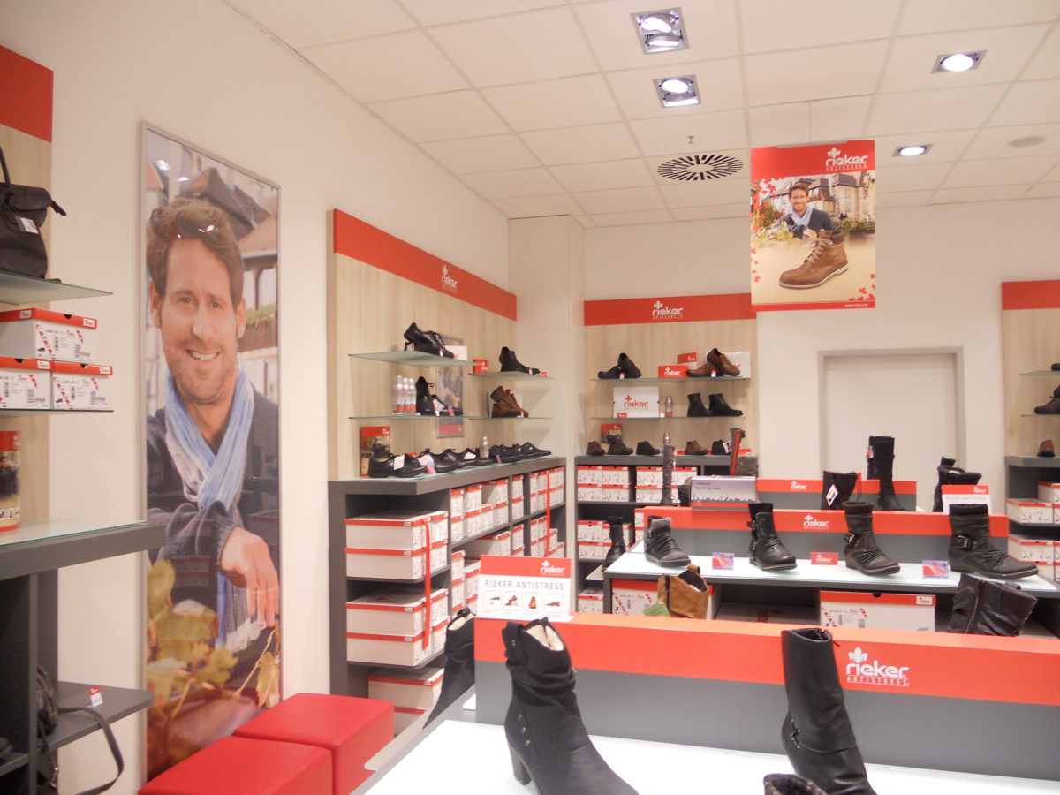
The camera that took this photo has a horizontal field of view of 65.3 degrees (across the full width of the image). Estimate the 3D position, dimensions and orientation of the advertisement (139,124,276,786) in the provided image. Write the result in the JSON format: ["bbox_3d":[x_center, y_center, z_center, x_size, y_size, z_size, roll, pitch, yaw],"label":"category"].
[{"bbox_3d":[-1.142,0.209,3.034,0.030,2.180,0.760,-1,-2,16],"label":"advertisement"}]

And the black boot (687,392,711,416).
[{"bbox_3d":[1.300,0.057,6.287,0.100,0.175,0.262,1,-2,-26],"label":"black boot"}]

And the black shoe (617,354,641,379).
[{"bbox_3d":[0.763,-0.243,6.284,0.105,0.115,0.290,1,19,-24],"label":"black shoe"}]

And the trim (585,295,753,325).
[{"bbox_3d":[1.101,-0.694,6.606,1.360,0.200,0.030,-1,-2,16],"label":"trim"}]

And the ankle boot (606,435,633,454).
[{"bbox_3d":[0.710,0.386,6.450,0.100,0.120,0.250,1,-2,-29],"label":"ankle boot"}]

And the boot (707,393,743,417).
[{"bbox_3d":[1.487,0.054,6.285,0.262,0.172,0.100,-1,-2,38],"label":"boot"}]

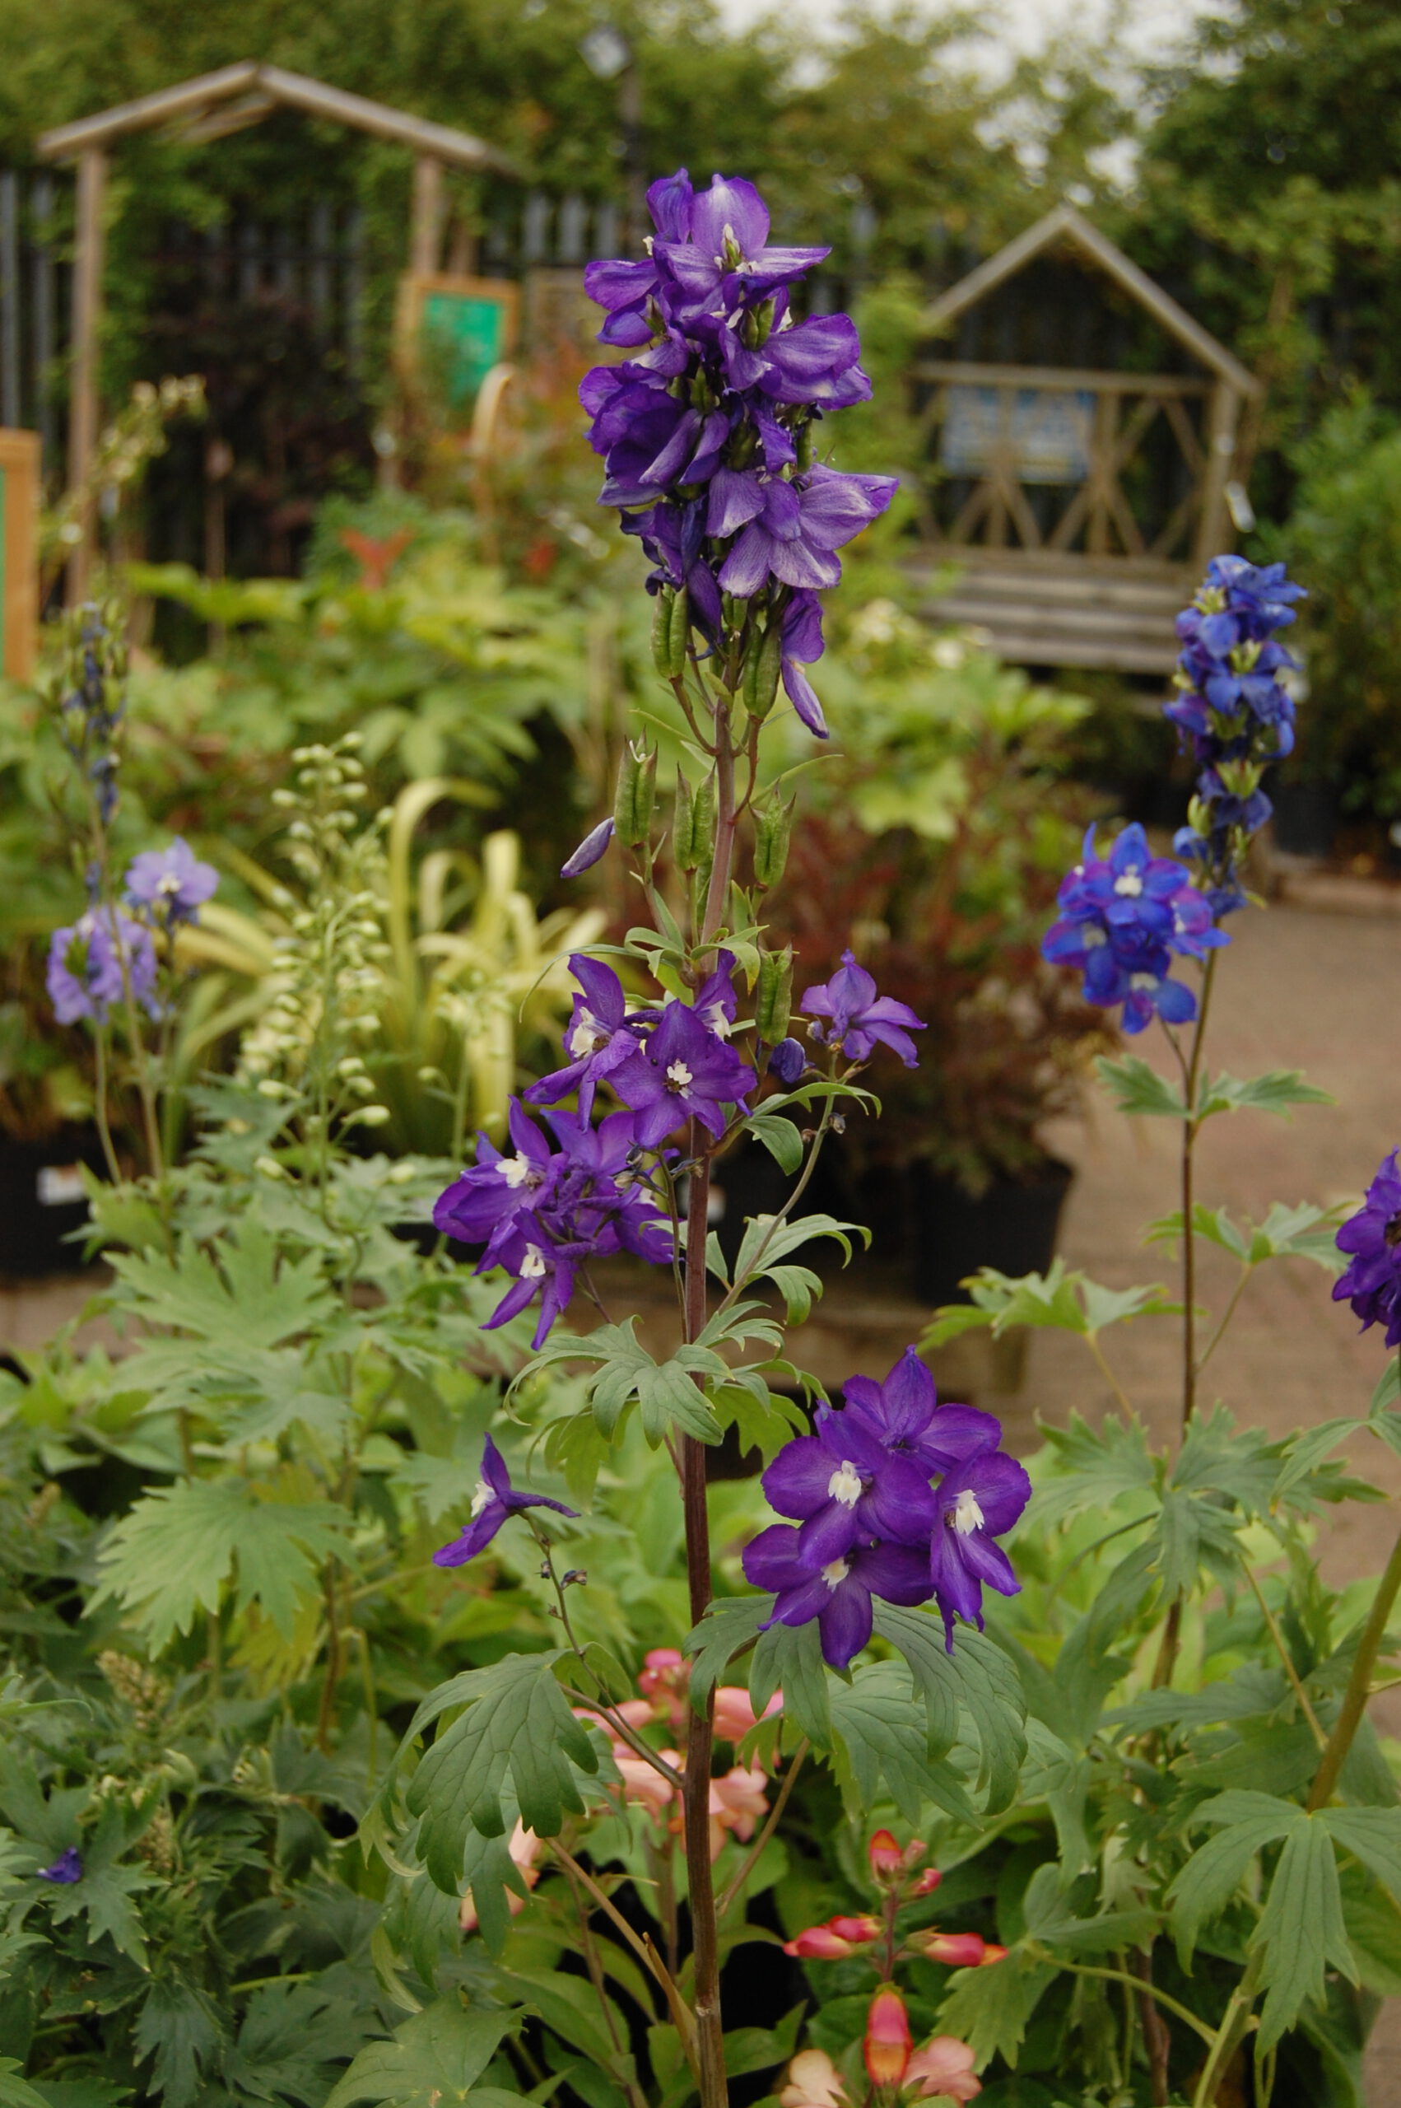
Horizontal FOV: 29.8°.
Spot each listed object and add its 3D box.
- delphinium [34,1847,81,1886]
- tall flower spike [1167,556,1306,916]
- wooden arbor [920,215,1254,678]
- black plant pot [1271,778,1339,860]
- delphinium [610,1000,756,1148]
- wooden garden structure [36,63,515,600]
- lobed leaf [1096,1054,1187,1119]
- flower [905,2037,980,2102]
[{"bbox_3d":[-0.273,0.345,1.120,0.021,0.014,0.018,4,12,0],"label":"delphinium"},{"bbox_3d":[0.266,-0.158,1.310,0.063,0.174,0.063,6,12,0],"label":"tall flower spike"},{"bbox_3d":[1.108,-1.715,8.618,1.220,2.000,0.650,7,13,15],"label":"wooden arbor"},{"bbox_3d":[1.630,-0.633,7.100,0.220,0.220,0.220,4,12,0],"label":"black plant pot"},{"bbox_3d":[-0.006,0.007,0.920,0.050,0.051,0.031,4,12,0],"label":"delphinium"},{"bbox_3d":[-1.333,-1.799,8.021,1.340,2.200,0.620,5,12,4],"label":"wooden garden structure"},{"bbox_3d":[0.226,0.017,1.350,0.046,0.030,0.045,4,12,0],"label":"lobed leaf"},{"bbox_3d":[0.095,0.397,1.030,0.027,0.023,0.026,-2,14,-26],"label":"flower"}]

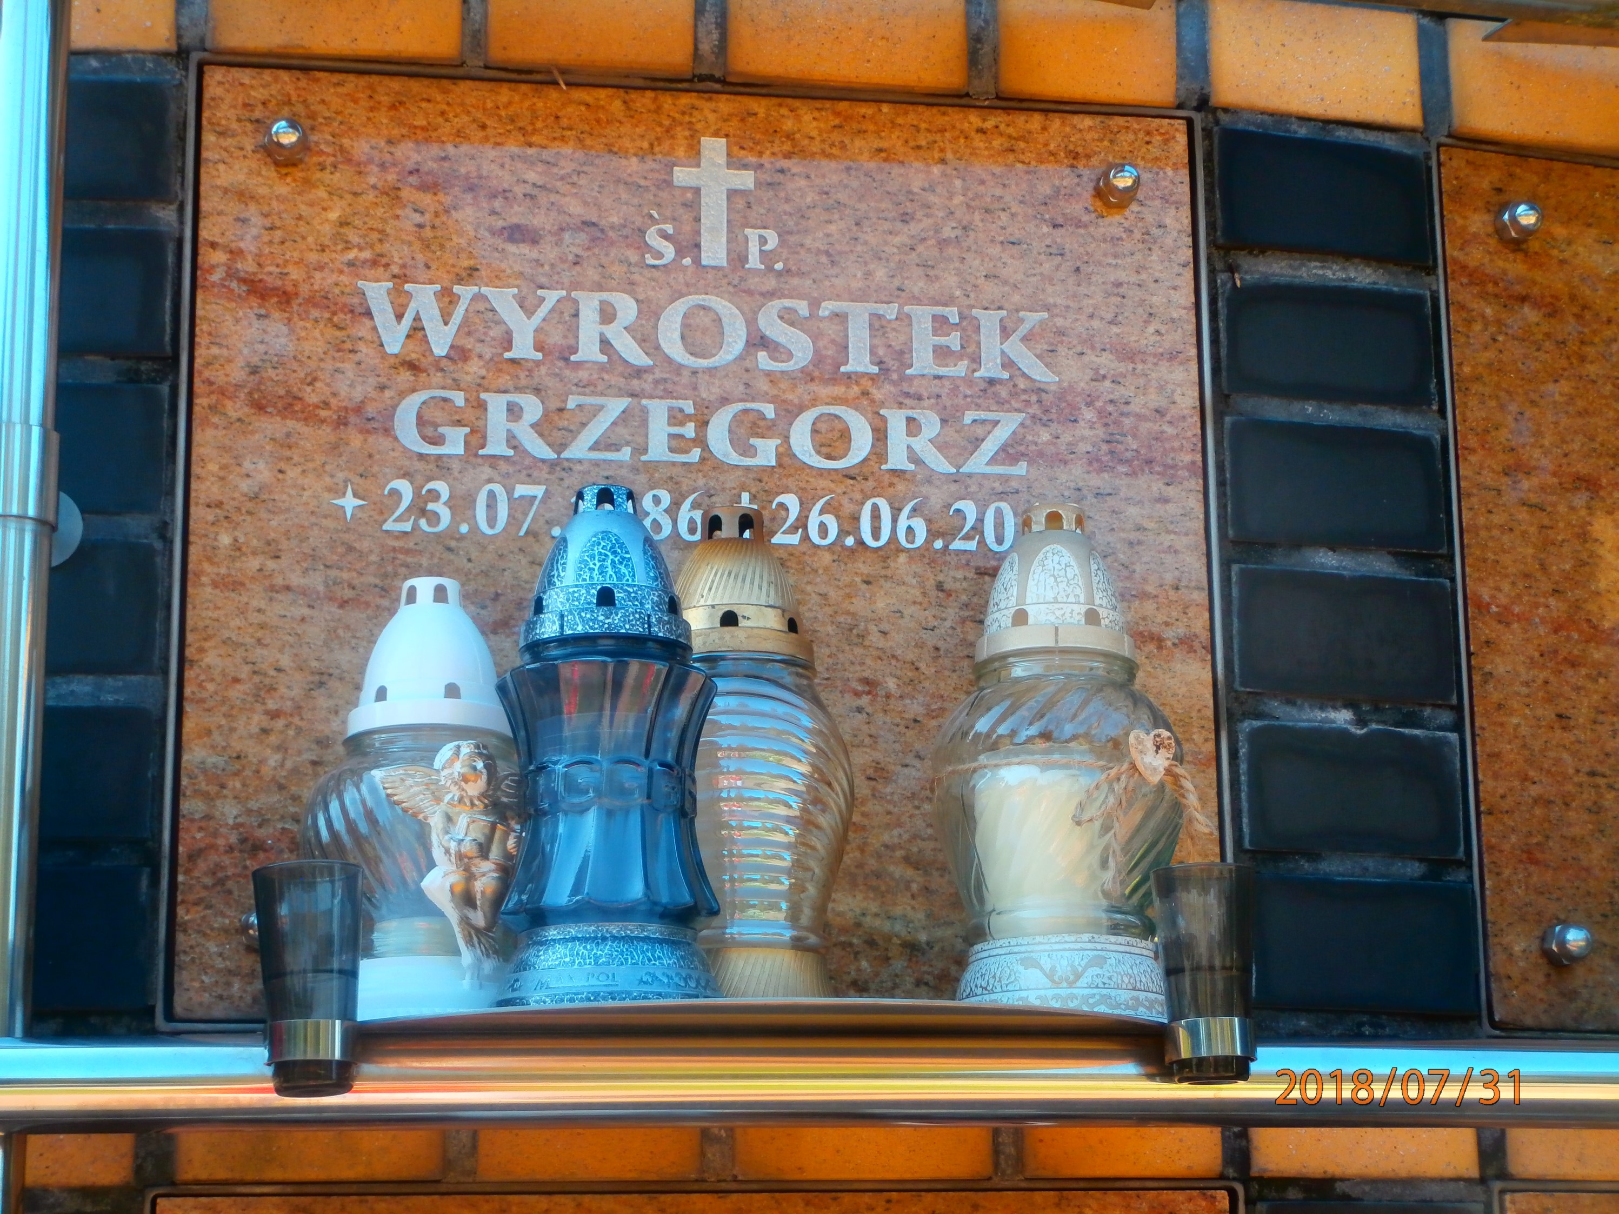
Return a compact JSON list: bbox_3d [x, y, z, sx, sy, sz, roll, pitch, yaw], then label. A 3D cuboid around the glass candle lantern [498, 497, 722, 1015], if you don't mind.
[{"bbox_3d":[-0.085,0.062,1.347,0.096,0.222,0.096,0,-13,-4],"label":"glass candle lantern"}]

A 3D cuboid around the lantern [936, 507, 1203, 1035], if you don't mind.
[{"bbox_3d":[0.113,0.072,1.430,0.118,0.234,0.122,-1,-13,0],"label":"lantern"}]

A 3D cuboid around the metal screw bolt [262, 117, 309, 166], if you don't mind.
[{"bbox_3d":[-0.258,-0.231,1.569,0.022,0.021,0.021,2,-14,-10],"label":"metal screw bolt"}]

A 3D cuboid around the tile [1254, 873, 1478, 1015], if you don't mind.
[{"bbox_3d":[0.276,0.171,1.594,0.120,0.066,0.015,3,-14,-17],"label":"tile"}]

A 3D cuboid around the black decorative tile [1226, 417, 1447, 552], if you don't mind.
[{"bbox_3d":[0.266,-0.059,1.619,0.120,0.064,0.016,4,-14,-18],"label":"black decorative tile"}]

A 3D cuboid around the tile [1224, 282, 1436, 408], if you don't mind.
[{"bbox_3d":[0.271,-0.137,1.668,0.120,0.065,0.015,3,-14,-17],"label":"tile"}]

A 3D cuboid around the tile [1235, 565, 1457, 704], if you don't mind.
[{"bbox_3d":[0.267,0.016,1.601,0.120,0.064,0.016,4,-14,-18],"label":"tile"}]

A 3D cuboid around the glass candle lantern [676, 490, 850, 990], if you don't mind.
[{"bbox_3d":[-0.034,0.072,1.463,0.110,0.246,0.110,2,-14,-10],"label":"glass candle lantern"}]

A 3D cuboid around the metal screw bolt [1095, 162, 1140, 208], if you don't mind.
[{"bbox_3d":[0.156,-0.213,1.605,0.020,0.020,0.022,2,-13,-10],"label":"metal screw bolt"}]

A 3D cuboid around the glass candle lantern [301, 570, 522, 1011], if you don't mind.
[{"bbox_3d":[-0.163,0.086,1.386,0.114,0.194,0.122,5,-14,-22],"label":"glass candle lantern"}]

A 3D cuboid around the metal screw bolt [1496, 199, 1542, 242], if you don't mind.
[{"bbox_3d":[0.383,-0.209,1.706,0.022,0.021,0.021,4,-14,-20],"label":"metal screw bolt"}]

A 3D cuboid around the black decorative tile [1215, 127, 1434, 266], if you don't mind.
[{"bbox_3d":[0.264,-0.210,1.654,0.120,0.064,0.016,4,-14,-18],"label":"black decorative tile"}]

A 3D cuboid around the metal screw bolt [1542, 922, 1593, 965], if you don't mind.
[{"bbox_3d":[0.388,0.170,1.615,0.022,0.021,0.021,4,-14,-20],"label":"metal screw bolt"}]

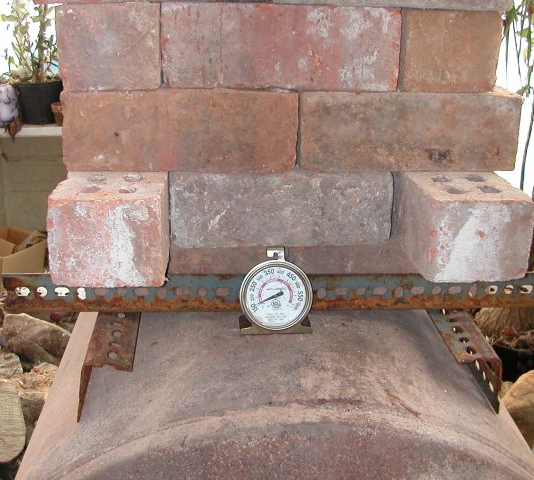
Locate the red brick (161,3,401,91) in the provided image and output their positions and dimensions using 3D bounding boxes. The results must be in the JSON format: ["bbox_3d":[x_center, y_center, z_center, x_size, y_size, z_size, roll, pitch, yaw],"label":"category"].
[{"bbox_3d":[0.010,-0.182,0.642,0.208,0.071,0.089,-1,19,-6],"label":"red brick"}]

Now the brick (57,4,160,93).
[{"bbox_3d":[-0.143,-0.198,0.680,0.085,0.071,0.204,-1,19,-6],"label":"brick"}]

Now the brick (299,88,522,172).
[{"bbox_3d":[0.127,-0.112,0.663,0.202,0.071,0.089,-1,19,-5],"label":"brick"}]

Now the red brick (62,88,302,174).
[{"bbox_3d":[-0.078,-0.109,0.642,0.203,0.071,0.089,-1,19,-6],"label":"red brick"}]

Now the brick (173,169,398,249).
[{"bbox_3d":[0.011,-0.042,0.670,0.203,0.071,0.089,-1,19,-6],"label":"brick"}]

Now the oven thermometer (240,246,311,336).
[{"bbox_3d":[0.008,0.041,0.609,0.064,0.079,0.031,0,11,-4],"label":"oven thermometer"}]

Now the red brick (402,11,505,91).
[{"bbox_3d":[0.156,-0.202,0.709,0.087,0.071,0.204,-1,19,-5],"label":"red brick"}]

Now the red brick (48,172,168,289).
[{"bbox_3d":[-0.132,-0.031,0.629,0.086,0.071,0.204,0,19,-4],"label":"red brick"}]

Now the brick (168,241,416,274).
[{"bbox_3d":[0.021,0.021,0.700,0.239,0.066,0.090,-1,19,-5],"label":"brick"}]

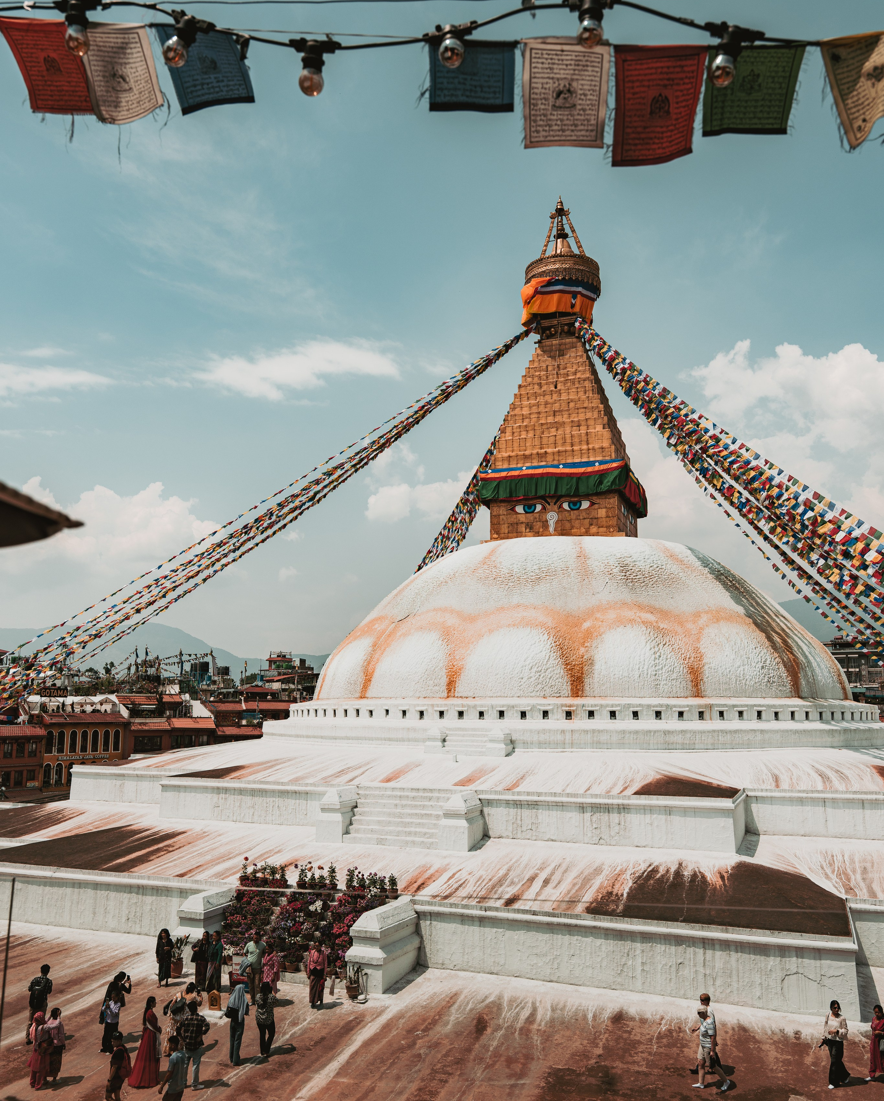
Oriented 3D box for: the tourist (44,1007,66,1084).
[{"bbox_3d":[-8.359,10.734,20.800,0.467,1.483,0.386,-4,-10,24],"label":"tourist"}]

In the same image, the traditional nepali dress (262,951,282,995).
[{"bbox_3d":[-4.625,11.495,26.085,0.450,1.124,0.500,5,-11,-30],"label":"traditional nepali dress"}]

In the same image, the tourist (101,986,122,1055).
[{"bbox_3d":[-8.002,11.464,23.256,0.500,1.427,0.480,7,-12,-36],"label":"tourist"}]

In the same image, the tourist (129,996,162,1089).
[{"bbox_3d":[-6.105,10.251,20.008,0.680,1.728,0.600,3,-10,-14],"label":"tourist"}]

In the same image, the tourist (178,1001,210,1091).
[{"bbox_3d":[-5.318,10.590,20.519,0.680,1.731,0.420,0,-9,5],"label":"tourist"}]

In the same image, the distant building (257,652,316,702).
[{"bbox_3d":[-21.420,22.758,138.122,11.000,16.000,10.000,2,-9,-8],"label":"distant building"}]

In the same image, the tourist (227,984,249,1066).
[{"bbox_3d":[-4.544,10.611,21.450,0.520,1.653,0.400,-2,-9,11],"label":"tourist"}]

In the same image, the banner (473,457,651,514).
[{"bbox_3d":[8.535,-3.885,65.397,9.500,2.100,9.500,-3,-10,20],"label":"banner"}]

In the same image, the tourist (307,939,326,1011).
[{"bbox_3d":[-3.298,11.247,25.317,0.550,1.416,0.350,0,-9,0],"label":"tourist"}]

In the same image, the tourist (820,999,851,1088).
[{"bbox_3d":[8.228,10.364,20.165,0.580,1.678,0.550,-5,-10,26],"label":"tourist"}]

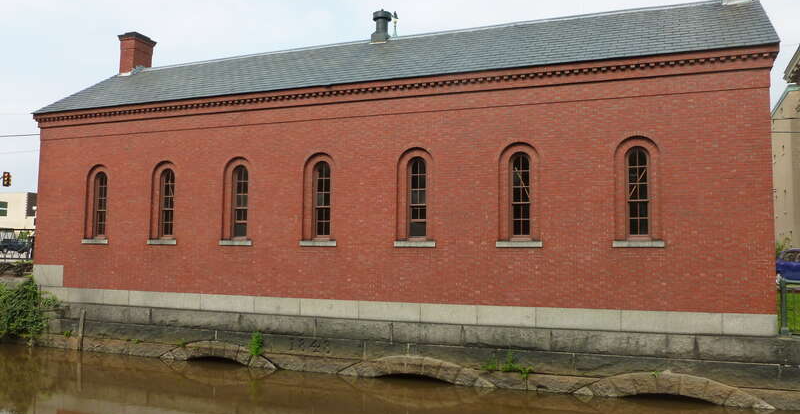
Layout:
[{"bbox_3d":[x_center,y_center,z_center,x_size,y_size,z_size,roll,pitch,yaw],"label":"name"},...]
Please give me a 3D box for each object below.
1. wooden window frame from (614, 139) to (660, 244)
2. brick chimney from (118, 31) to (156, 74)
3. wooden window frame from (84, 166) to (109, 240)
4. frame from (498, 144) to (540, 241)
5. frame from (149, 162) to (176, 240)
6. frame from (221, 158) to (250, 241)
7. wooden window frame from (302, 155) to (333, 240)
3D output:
[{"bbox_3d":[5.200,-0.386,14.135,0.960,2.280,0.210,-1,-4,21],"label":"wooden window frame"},{"bbox_3d":[-9.595,-5.452,23.652,0.810,1.450,1.030,-1,-4,21],"label":"brick chimney"},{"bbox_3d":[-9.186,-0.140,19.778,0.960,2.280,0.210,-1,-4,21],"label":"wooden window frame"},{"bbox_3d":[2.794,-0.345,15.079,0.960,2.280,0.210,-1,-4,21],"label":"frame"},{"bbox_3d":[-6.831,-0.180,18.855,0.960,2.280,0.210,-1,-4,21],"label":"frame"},{"bbox_3d":[-4.467,-0.220,17.927,0.960,2.280,0.210,-1,-4,21],"label":"frame"},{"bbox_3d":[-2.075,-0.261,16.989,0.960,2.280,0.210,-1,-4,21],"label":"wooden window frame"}]

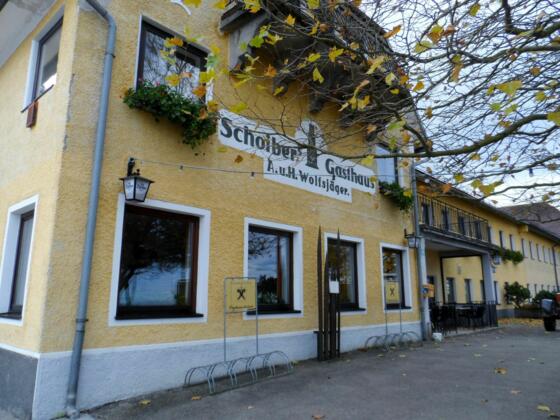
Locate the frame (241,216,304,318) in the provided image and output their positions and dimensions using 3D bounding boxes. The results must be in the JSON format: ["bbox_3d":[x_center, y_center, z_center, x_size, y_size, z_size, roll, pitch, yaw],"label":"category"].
[{"bbox_3d":[-0.120,1.142,7.450,0.160,1.807,1.574,-12,-18,43],"label":"frame"}]

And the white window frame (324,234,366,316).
[{"bbox_3d":[1.521,1.512,9.072,0.160,1.807,1.574,-12,-18,43],"label":"white window frame"}]

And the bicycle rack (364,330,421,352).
[{"bbox_3d":[2.862,3.232,9.615,0.594,0.329,1.770,-12,-18,43],"label":"bicycle rack"}]

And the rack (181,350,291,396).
[{"bbox_3d":[-0.558,2.516,6.121,0.594,0.339,1.770,-12,-18,43],"label":"rack"}]

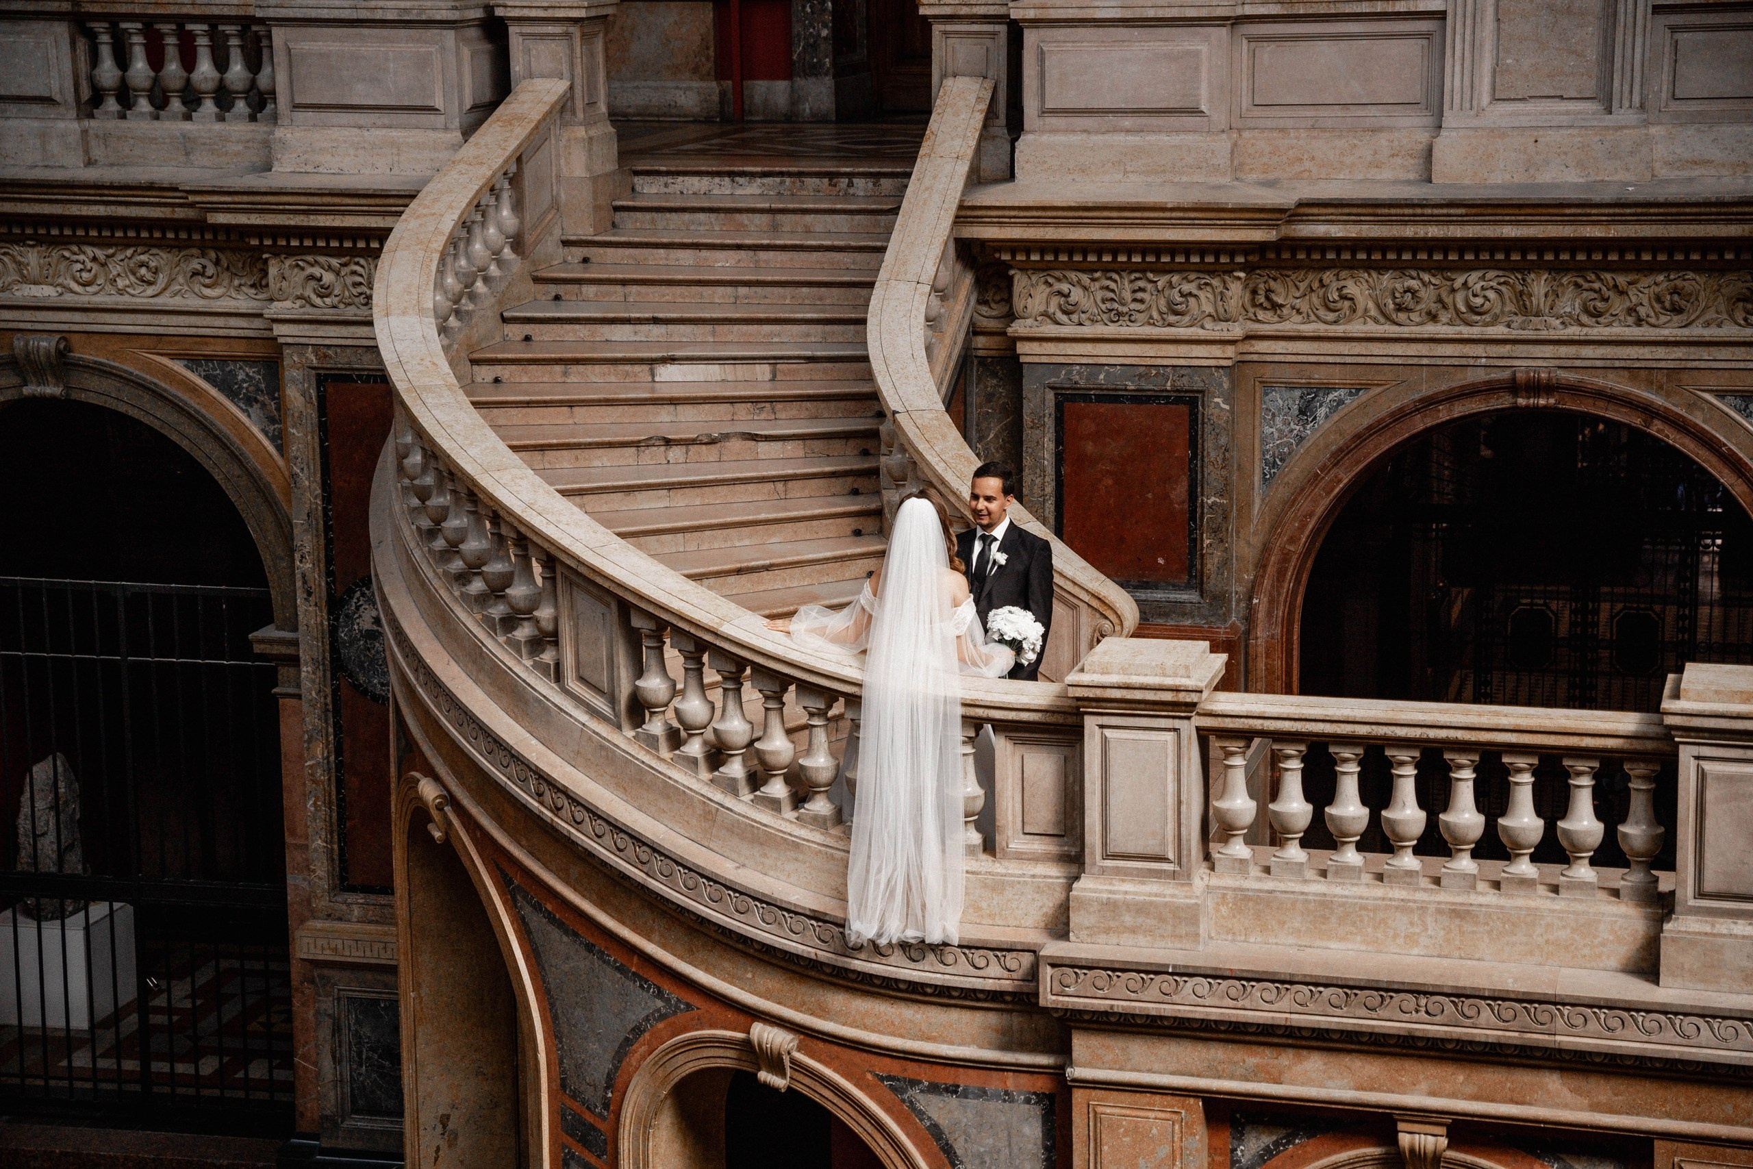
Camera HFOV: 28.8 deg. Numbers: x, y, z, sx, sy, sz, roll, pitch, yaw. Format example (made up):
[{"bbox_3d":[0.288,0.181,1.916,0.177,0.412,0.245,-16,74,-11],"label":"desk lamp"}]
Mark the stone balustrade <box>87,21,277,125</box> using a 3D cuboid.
[{"bbox_3d":[-3.851,-2.839,18.885,1.074,0.543,0.200,2,12,15],"label":"stone balustrade"}]

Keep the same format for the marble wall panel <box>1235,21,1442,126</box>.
[{"bbox_3d":[2.353,-2.598,17.335,1.017,0.509,0.120,2,12,15],"label":"marble wall panel"}]

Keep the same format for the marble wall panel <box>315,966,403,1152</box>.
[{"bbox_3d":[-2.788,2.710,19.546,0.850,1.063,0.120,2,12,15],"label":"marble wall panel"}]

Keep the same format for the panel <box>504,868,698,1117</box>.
[{"bbox_3d":[-1.129,1.679,13.792,0.140,0.820,1.100,-11,15,-41],"label":"panel"}]

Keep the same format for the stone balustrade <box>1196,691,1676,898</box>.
[{"bbox_3d":[2.006,0.757,12.340,1.651,0.614,0.300,2,12,15],"label":"stone balustrade"}]

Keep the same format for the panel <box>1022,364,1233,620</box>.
[{"bbox_3d":[1.321,-0.473,17.789,1.115,1.370,0.120,2,12,15],"label":"panel"}]

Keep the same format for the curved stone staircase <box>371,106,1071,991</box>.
[{"bbox_3d":[-0.700,-0.589,15.365,4.450,2.980,5.650,2,12,15],"label":"curved stone staircase"}]

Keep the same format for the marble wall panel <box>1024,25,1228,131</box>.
[{"bbox_3d":[1.289,-2.598,17.495,1.041,0.529,0.120,2,12,15],"label":"marble wall panel"}]

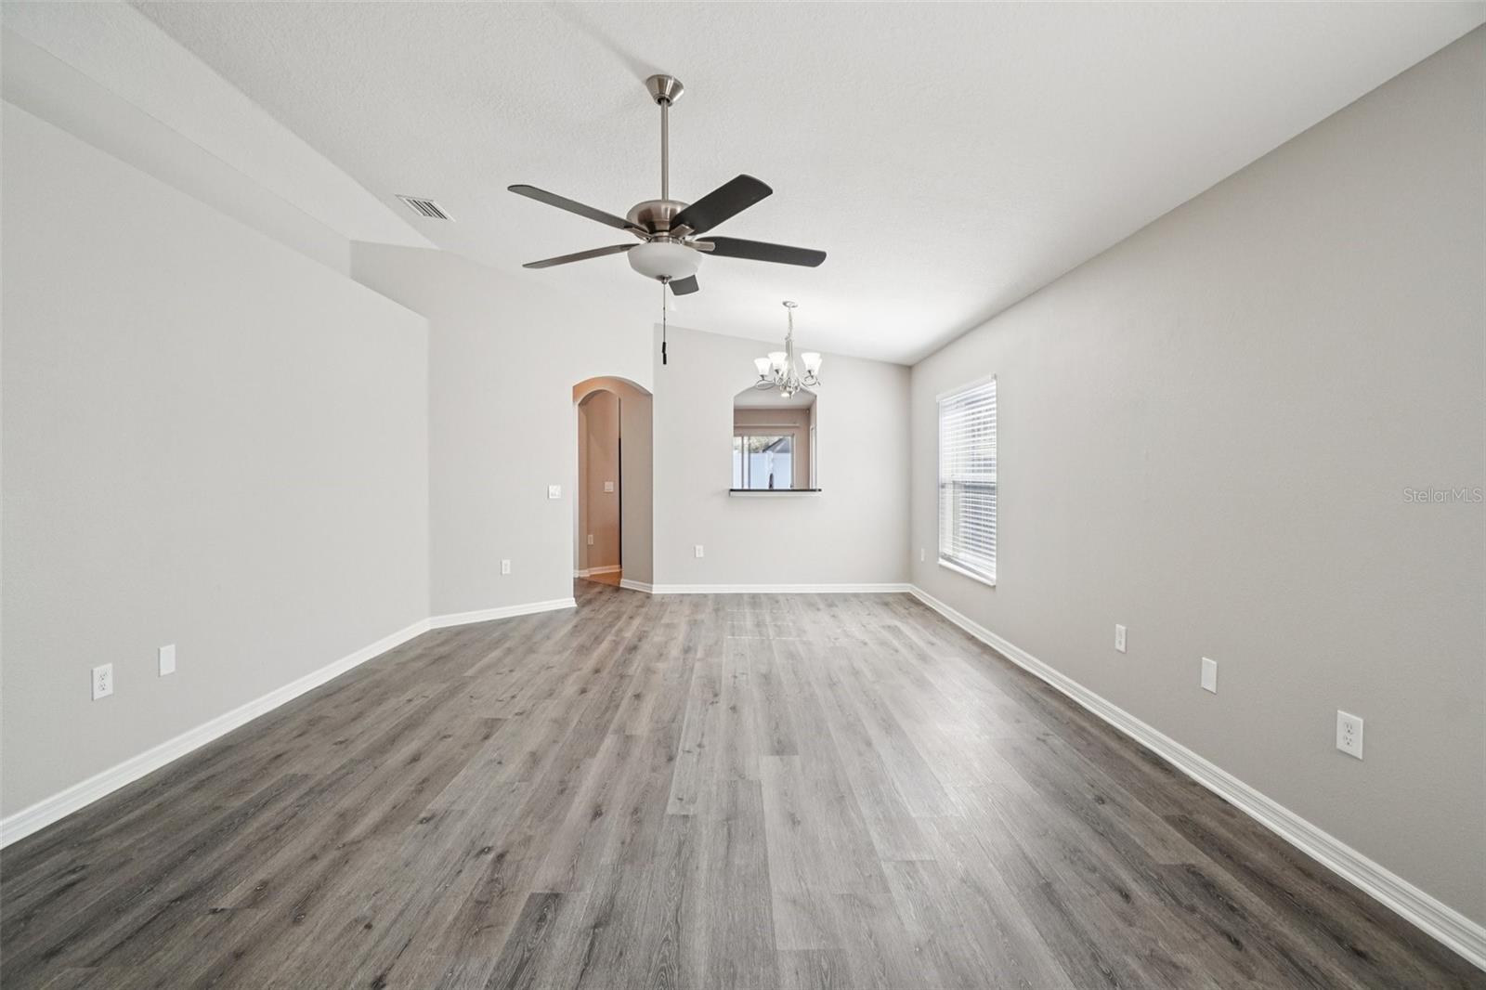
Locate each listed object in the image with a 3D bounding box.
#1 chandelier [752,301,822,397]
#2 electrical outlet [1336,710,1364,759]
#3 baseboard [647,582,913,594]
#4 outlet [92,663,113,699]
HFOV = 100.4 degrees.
[{"bbox_3d":[0.368,-1.185,5.051,0.575,0.765,0.570,0,2,-1],"label":"chandelier"},{"bbox_3d":[1.889,0.749,1.931,0.010,0.119,0.077,0,2,-1],"label":"electrical outlet"},{"bbox_3d":[0.418,0.989,6.567,2.747,0.097,0.018,0,2,-1],"label":"baseboard"},{"bbox_3d":[-2.507,0.734,2.433,0.010,0.119,0.076,0,2,-1],"label":"outlet"}]

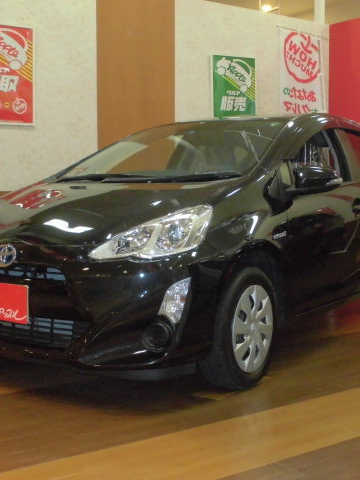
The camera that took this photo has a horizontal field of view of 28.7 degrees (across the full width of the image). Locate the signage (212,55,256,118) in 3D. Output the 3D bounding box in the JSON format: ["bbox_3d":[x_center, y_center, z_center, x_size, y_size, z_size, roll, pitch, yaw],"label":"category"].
[{"bbox_3d":[0.594,-1.534,7.564,0.610,0.860,0.025,-3,5,-35],"label":"signage"}]

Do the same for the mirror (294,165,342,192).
[{"bbox_3d":[0.719,-0.312,3.655,0.235,0.150,0.140,3,5,35],"label":"mirror"}]

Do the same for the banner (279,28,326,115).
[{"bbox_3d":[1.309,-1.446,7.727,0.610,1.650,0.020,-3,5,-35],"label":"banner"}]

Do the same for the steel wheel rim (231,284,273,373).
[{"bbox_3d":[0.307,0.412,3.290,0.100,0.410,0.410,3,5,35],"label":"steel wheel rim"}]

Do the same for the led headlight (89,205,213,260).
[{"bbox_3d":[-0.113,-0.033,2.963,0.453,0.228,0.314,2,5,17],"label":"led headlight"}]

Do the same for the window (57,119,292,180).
[{"bbox_3d":[-0.062,-0.497,4.025,1.320,0.110,0.930,3,32,35],"label":"window"}]

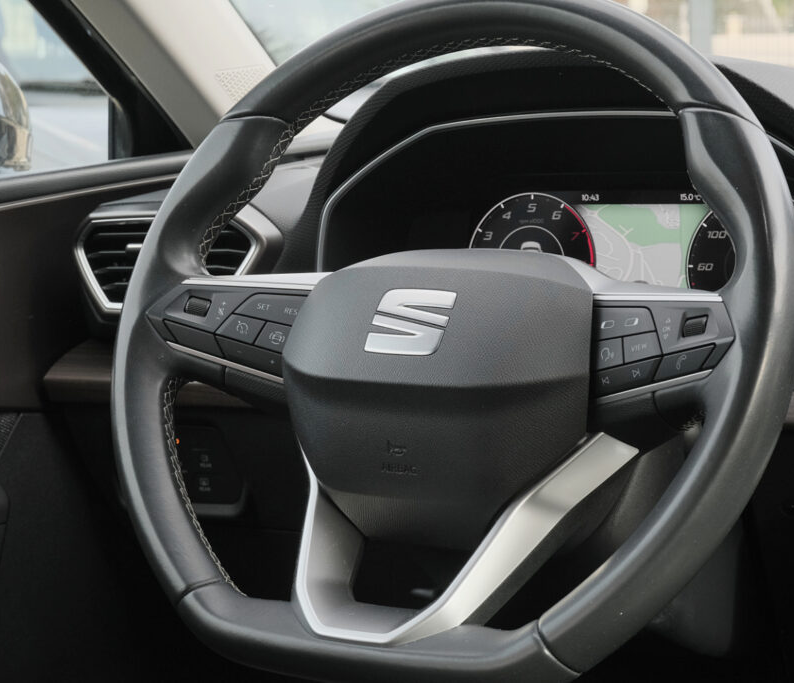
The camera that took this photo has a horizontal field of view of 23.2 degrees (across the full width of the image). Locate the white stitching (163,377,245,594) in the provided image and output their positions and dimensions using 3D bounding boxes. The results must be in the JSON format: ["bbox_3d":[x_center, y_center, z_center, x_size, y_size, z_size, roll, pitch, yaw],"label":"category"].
[{"bbox_3d":[-0.098,0.074,0.985,0.028,0.133,0.014,-31,-30,14],"label":"white stitching"}]

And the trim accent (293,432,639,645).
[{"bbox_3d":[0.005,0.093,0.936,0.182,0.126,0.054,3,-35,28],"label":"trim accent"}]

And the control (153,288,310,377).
[{"bbox_3d":[-0.085,-0.004,1.008,0.088,0.045,0.026,6,-16,18],"label":"control"}]

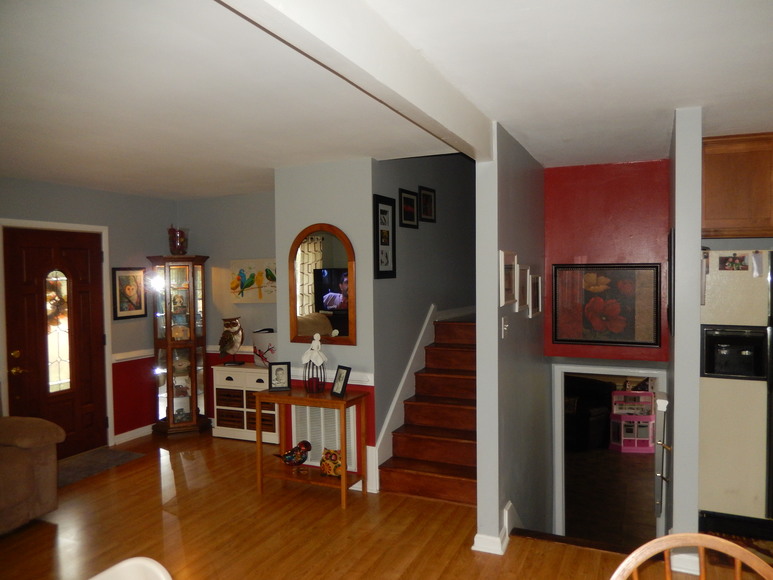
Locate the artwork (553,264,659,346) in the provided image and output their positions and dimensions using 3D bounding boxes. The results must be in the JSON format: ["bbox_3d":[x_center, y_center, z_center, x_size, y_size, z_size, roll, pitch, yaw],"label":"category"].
[{"bbox_3d":[1.731,0.119,4.430,0.790,0.650,0.030,0,2,25],"label":"artwork"}]

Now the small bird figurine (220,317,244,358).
[{"bbox_3d":[-1.585,0.501,5.709,0.200,0.440,0.220,-3,3,-42],"label":"small bird figurine"}]

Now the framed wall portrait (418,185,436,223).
[{"bbox_3d":[0.377,-0.769,5.086,0.022,0.312,0.400,0,2,25],"label":"framed wall portrait"}]

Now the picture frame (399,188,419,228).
[{"bbox_3d":[0.194,-0.681,4.730,0.025,0.310,0.390,0,2,25],"label":"picture frame"}]

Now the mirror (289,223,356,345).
[{"bbox_3d":[-0.499,-0.045,4.303,0.600,0.925,0.035,0,2,25],"label":"mirror"}]

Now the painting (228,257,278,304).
[{"bbox_3d":[-1.278,-0.085,5.658,0.700,0.440,0.035,0,2,25],"label":"painting"}]

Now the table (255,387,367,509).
[{"bbox_3d":[-0.554,1.139,4.143,0.800,0.750,0.330,0,2,25],"label":"table"}]

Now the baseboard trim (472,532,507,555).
[{"bbox_3d":[0.628,1.484,3.340,0.185,0.095,0.190,0,2,25],"label":"baseboard trim"}]

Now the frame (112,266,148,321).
[{"bbox_3d":[-2.529,0.033,5.513,0.025,0.490,0.380,0,2,25],"label":"frame"}]

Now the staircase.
[{"bbox_3d":[0.610,0.910,4.515,0.900,1.160,1.260,0,2,25],"label":"staircase"}]

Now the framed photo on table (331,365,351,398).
[{"bbox_3d":[-0.319,0.666,4.039,0.030,0.213,0.150,21,-12,-38],"label":"framed photo on table"}]

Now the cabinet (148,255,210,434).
[{"bbox_3d":[-2.167,0.567,5.941,0.620,1.810,0.440,-1,2,-20],"label":"cabinet"}]

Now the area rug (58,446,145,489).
[{"bbox_3d":[-2.617,1.516,4.780,0.510,0.010,0.930,0,2,25],"label":"area rug"}]

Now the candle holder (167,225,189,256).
[{"bbox_3d":[-2.182,-0.513,5.830,0.220,0.310,0.220,0,2,25],"label":"candle holder"}]

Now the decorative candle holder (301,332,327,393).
[{"bbox_3d":[-0.528,0.542,4.167,0.195,0.436,0.190,-1,2,0],"label":"decorative candle holder"}]

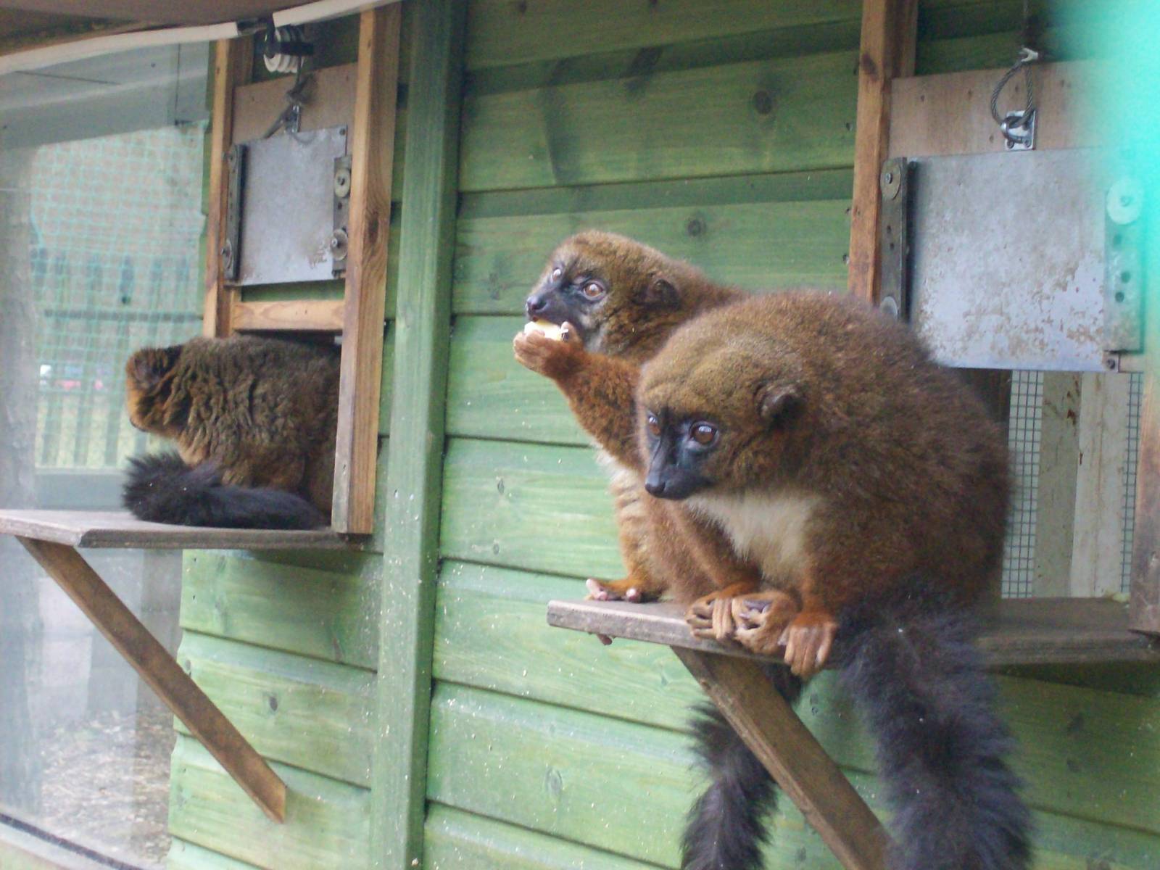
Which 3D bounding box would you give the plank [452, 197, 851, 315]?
[{"bbox_3d":[0.052,-0.150,2.535,0.018,0.093,0.595,3,0,-34],"label":"plank"}]

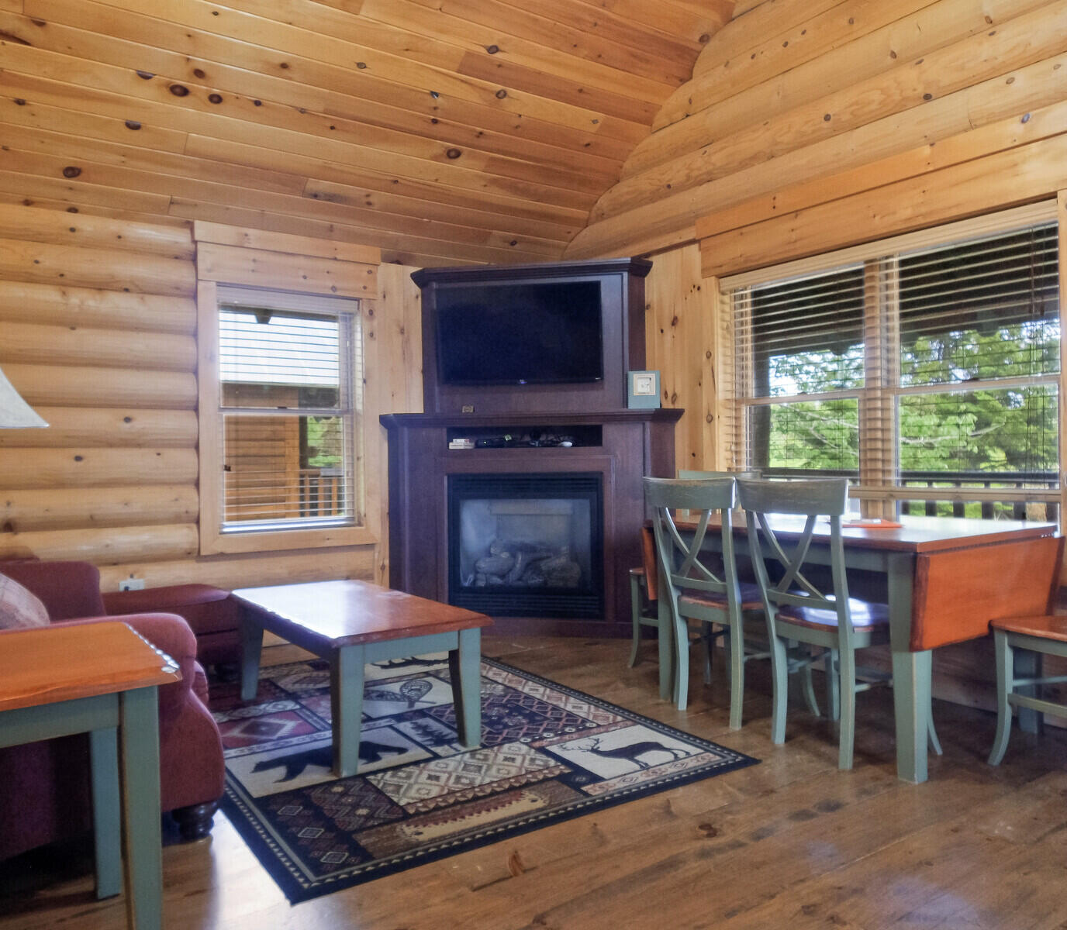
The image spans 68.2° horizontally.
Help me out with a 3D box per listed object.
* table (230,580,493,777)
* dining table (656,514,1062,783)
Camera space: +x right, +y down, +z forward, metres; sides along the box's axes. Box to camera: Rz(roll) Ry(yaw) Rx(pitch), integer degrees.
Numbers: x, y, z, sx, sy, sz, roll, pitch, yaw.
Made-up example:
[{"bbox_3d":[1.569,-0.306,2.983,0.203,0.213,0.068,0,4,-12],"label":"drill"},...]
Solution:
[{"bbox_3d":[-0.716,0.766,3.063,0.585,0.460,1.140,0,0,-36],"label":"table"},{"bbox_3d":[1.195,0.610,3.132,0.890,0.757,1.250,0,0,-34],"label":"dining table"}]

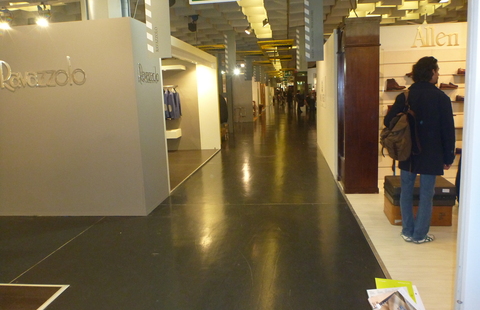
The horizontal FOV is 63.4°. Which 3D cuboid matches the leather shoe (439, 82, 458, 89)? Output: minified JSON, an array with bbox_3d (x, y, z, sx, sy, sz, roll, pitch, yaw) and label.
[{"bbox_3d":[3.195,-1.054,5.941,0.290,0.110,0.130,-1,9,12],"label":"leather shoe"}]

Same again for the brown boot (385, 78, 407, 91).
[{"bbox_3d":[2.483,-1.113,6.150,0.295,0.165,0.110,-2,9,5],"label":"brown boot"}]

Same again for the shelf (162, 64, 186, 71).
[{"bbox_3d":[-1.974,-2.323,10.434,1.000,0.120,0.380,-1,9,7],"label":"shelf"}]

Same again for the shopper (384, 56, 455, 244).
[{"bbox_3d":[1.695,-0.026,3.705,0.600,1.770,0.440,2,10,28],"label":"shopper"}]

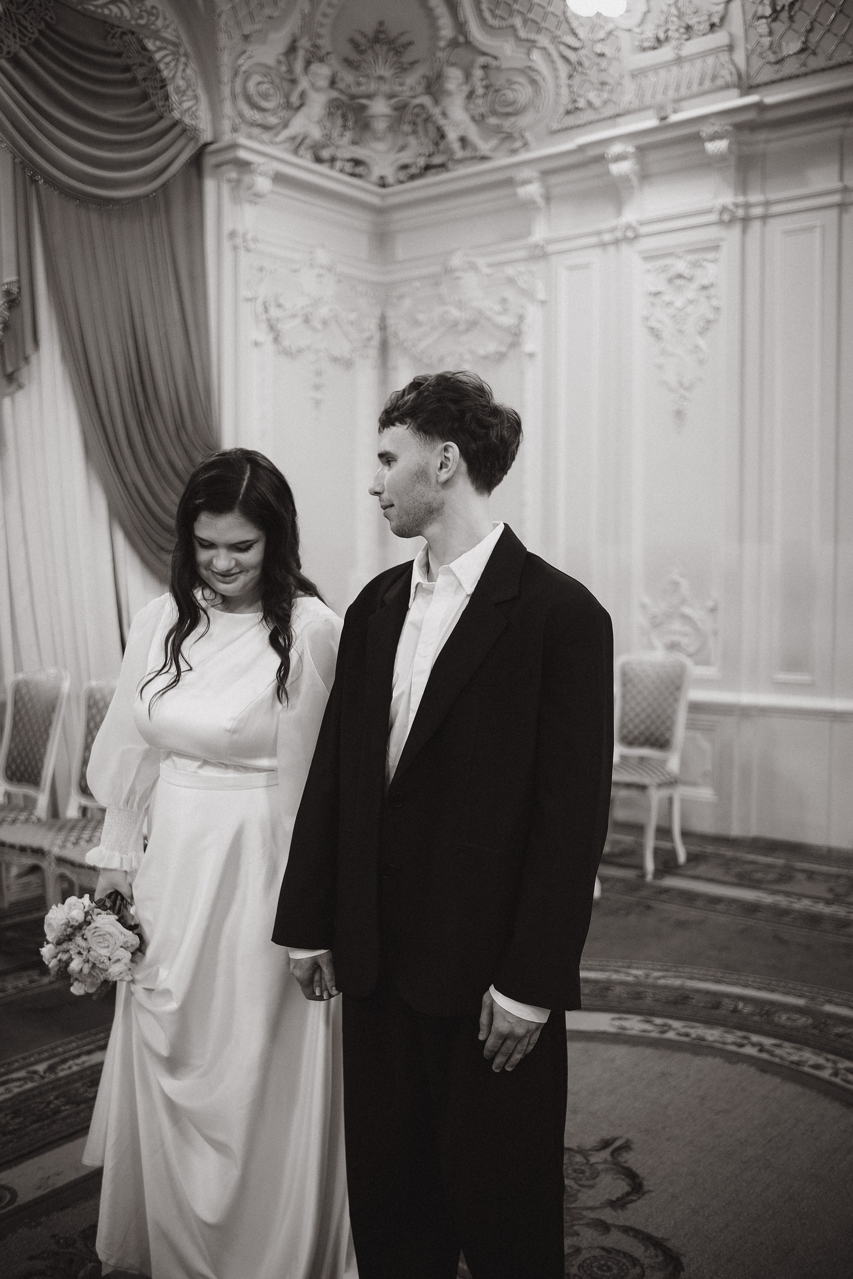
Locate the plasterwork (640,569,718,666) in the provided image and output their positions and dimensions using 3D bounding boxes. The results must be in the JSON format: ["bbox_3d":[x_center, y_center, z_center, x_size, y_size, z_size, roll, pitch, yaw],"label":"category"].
[{"bbox_3d":[1.309,-0.111,6.467,0.429,0.503,0.089,3,5,37],"label":"plasterwork"}]

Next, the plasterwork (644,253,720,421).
[{"bbox_3d":[1.298,-1.529,6.368,0.429,0.878,0.089,3,5,37],"label":"plasterwork"}]

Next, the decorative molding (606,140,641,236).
[{"bbox_3d":[1.043,-2.316,6.437,0.178,0.469,0.188,3,5,37],"label":"decorative molding"}]

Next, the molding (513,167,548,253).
[{"bbox_3d":[0.600,-2.323,6.768,0.187,0.424,0.188,3,5,37],"label":"molding"}]

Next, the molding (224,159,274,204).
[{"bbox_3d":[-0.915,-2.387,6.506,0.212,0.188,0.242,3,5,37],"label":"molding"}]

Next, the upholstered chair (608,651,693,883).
[{"bbox_3d":[0.955,0.572,5.863,0.454,1.026,0.484,3,5,37],"label":"upholstered chair"}]

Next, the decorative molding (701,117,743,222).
[{"bbox_3d":[1.460,-2.297,6.126,0.183,0.469,0.188,3,5,37],"label":"decorative molding"}]

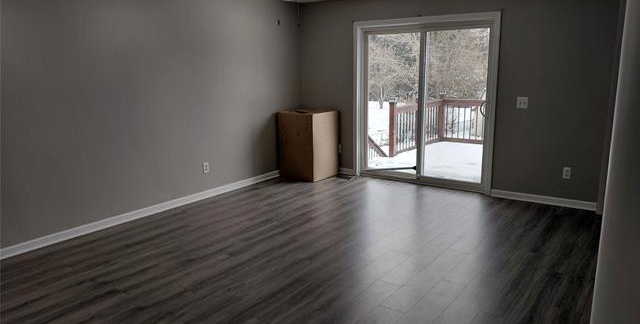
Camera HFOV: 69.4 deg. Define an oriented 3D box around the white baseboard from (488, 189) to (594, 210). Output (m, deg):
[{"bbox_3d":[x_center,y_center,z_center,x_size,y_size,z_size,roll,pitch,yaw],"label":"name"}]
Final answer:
[{"bbox_3d":[2.482,0.427,5.202,1.084,0.085,0.016,8,15,36],"label":"white baseboard"}]

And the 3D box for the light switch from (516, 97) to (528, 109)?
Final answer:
[{"bbox_3d":[2.252,-0.652,5.135,0.117,0.119,0.014,8,15,36],"label":"light switch"}]

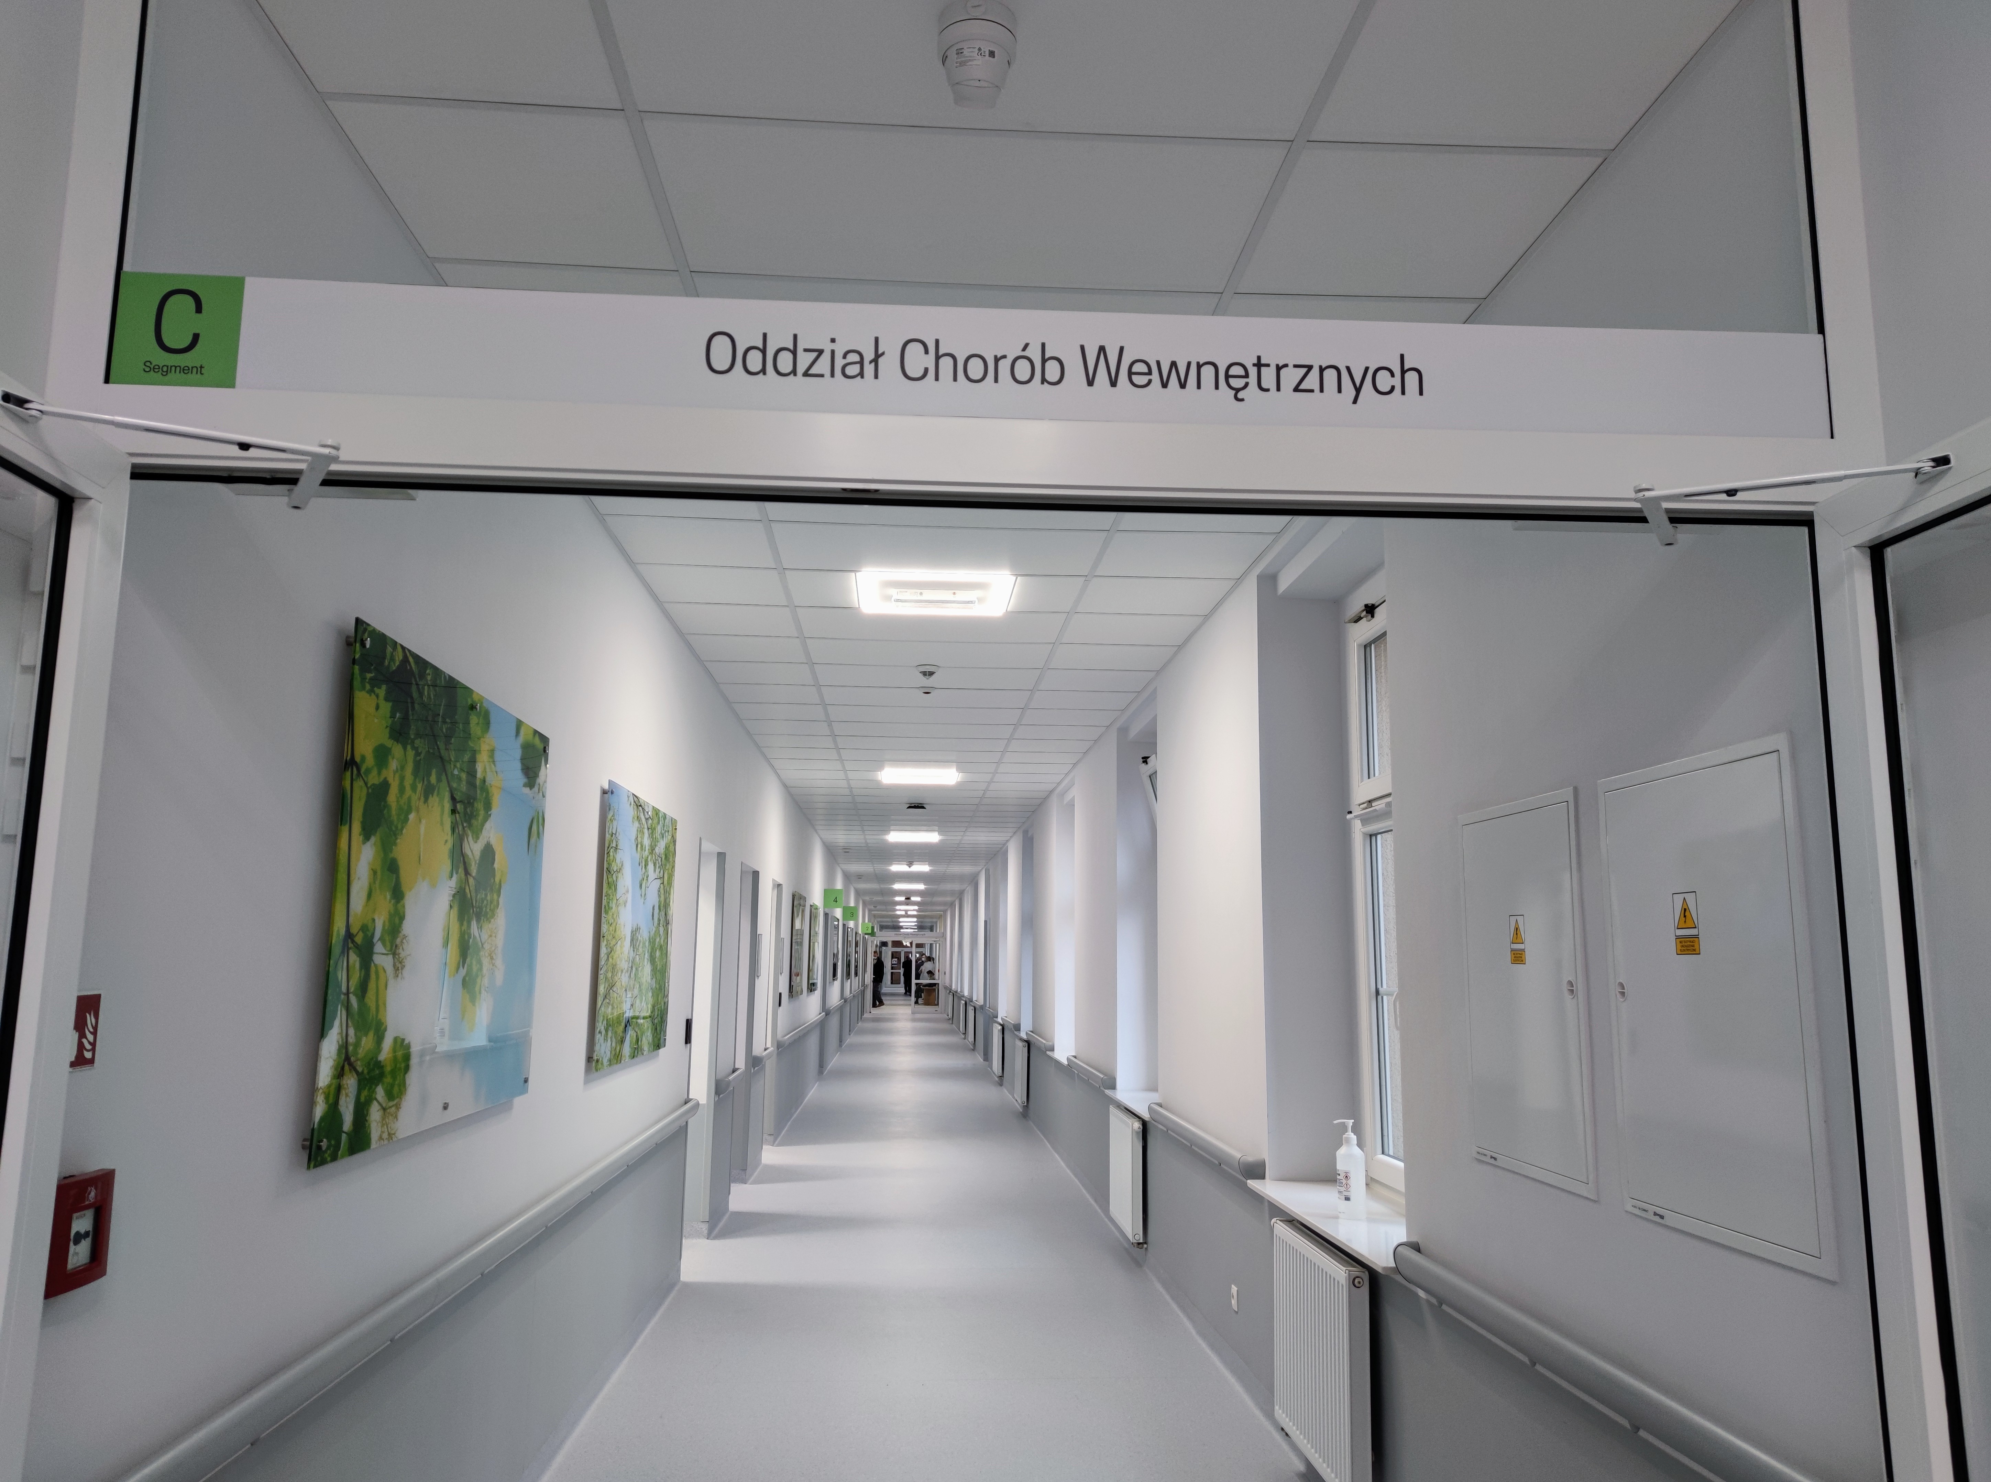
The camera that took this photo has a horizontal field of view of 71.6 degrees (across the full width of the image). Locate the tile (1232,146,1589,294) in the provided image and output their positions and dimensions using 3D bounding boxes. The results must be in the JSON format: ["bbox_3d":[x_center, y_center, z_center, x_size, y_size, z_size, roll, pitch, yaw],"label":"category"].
[{"bbox_3d":[0.846,-1.065,2.859,0.584,0.020,0.583,1,-9,-4],"label":"tile"}]

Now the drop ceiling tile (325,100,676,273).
[{"bbox_3d":[-0.946,-1.099,2.748,0.534,0.020,0.583,1,-9,-4],"label":"drop ceiling tile"}]

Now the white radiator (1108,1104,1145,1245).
[{"bbox_3d":[0.720,2.352,7.578,0.068,0.615,0.776,1,-9,-4],"label":"white radiator"}]

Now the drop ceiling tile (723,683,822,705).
[{"bbox_3d":[-1.286,-0.274,7.991,0.534,0.020,0.583,1,-9,-4],"label":"drop ceiling tile"}]

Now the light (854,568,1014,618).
[{"bbox_3d":[-0.246,-0.628,5.665,0.601,0.049,0.585,1,-9,-4],"label":"light"}]

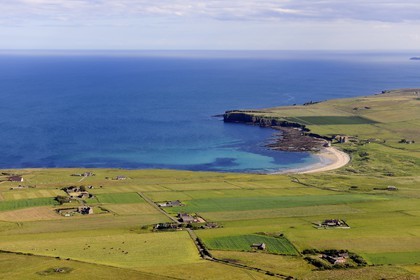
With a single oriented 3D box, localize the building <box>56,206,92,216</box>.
[{"bbox_3d":[-162.187,85.941,865.757,42.000,7.200,15.000,-2,8,-14],"label":"building"}]

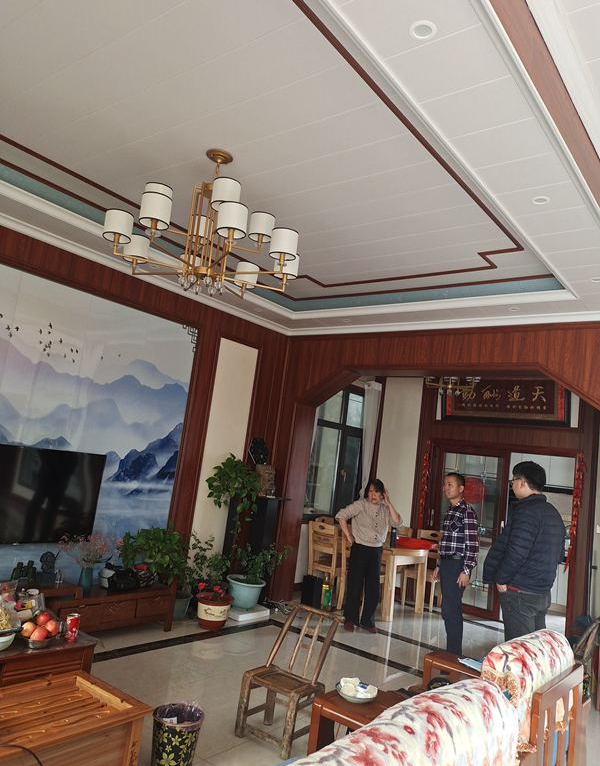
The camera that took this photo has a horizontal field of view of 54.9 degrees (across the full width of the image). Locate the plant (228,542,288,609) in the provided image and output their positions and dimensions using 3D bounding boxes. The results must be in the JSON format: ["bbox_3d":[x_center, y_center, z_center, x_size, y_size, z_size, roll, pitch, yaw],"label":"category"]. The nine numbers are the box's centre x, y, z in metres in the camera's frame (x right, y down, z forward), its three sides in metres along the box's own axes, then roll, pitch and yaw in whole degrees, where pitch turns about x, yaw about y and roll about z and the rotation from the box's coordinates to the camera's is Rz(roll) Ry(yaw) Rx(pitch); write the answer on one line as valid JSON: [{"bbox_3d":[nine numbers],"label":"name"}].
[{"bbox_3d":[-0.438,2.025,6.014,0.640,0.650,0.550,7,-8,-2],"label":"plant"}]

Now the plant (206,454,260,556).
[{"bbox_3d":[-0.702,1.283,6.100,0.500,1.000,0.460,8,-8,-5],"label":"plant"}]

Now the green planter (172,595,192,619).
[{"bbox_3d":[-1.181,2.115,5.582,0.290,0.280,0.290,1,-10,39],"label":"green planter"}]

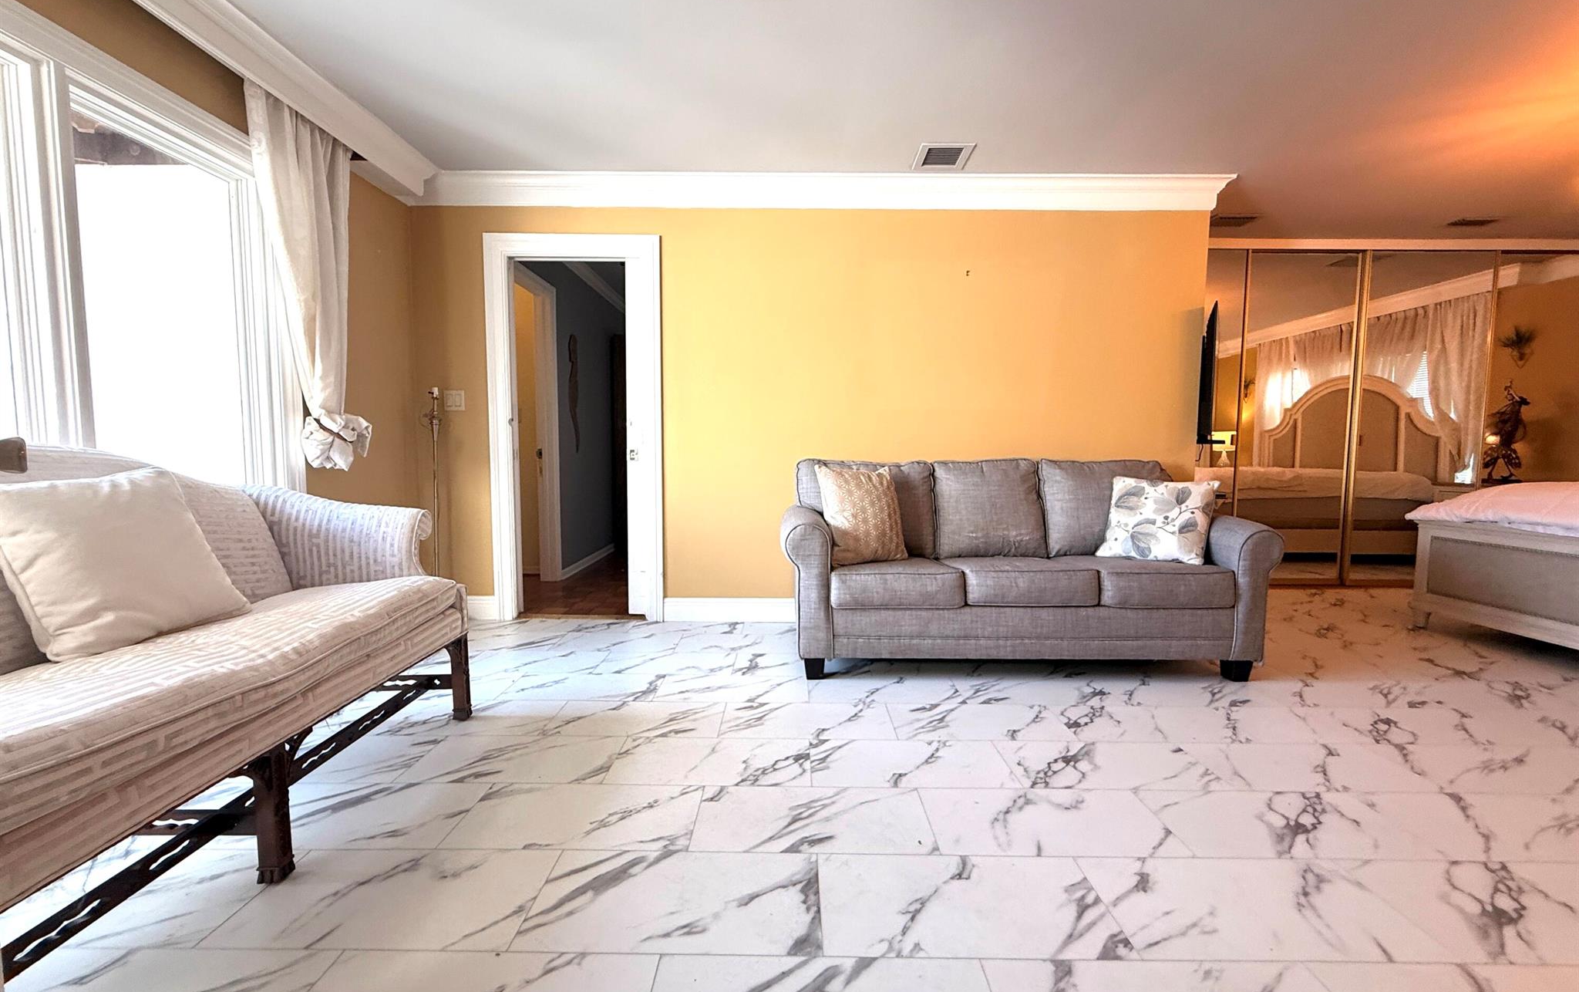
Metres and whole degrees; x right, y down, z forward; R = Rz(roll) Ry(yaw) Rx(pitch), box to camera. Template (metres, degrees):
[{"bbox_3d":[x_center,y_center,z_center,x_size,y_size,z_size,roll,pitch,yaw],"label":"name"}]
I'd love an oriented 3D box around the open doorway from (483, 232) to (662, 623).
[{"bbox_3d":[-1.179,-0.354,3.597,0.955,2.125,0.150,0,4,0],"label":"open doorway"}]

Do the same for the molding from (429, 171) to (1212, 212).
[{"bbox_3d":[0.144,-1.619,3.400,4.400,0.160,0.090,0,4,0],"label":"molding"}]

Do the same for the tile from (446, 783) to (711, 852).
[{"bbox_3d":[-0.547,0.850,1.690,0.610,0.010,0.306,0,4,0],"label":"tile"}]

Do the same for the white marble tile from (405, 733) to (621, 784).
[{"bbox_3d":[-0.847,0.827,2.001,0.610,0.010,0.306,0,4,0],"label":"white marble tile"}]

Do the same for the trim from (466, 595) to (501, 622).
[{"bbox_3d":[-1.868,0.631,3.615,0.400,0.140,0.018,0,4,0],"label":"trim"}]

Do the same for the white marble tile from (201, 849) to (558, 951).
[{"bbox_3d":[-0.841,0.864,1.375,0.607,0.010,0.305,0,4,0],"label":"white marble tile"}]

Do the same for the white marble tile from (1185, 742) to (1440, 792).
[{"bbox_3d":[1.590,0.842,1.980,0.610,0.010,0.306,0,4,0],"label":"white marble tile"}]

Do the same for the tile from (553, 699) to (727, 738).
[{"bbox_3d":[-0.540,0.803,2.292,0.607,0.010,0.305,0,4,0],"label":"tile"}]

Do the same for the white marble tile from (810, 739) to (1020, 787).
[{"bbox_3d":[0.371,0.835,1.990,0.610,0.010,0.306,0,4,0],"label":"white marble tile"}]

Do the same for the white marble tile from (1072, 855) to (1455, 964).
[{"bbox_3d":[0.974,0.875,1.362,0.607,0.010,0.305,0,4,0],"label":"white marble tile"}]

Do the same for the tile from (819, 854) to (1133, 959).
[{"bbox_3d":[0.369,0.872,1.367,0.607,0.010,0.305,0,4,0],"label":"tile"}]

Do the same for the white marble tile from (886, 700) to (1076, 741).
[{"bbox_3d":[0.670,0.811,2.284,0.607,0.010,0.305,0,4,0],"label":"white marble tile"}]

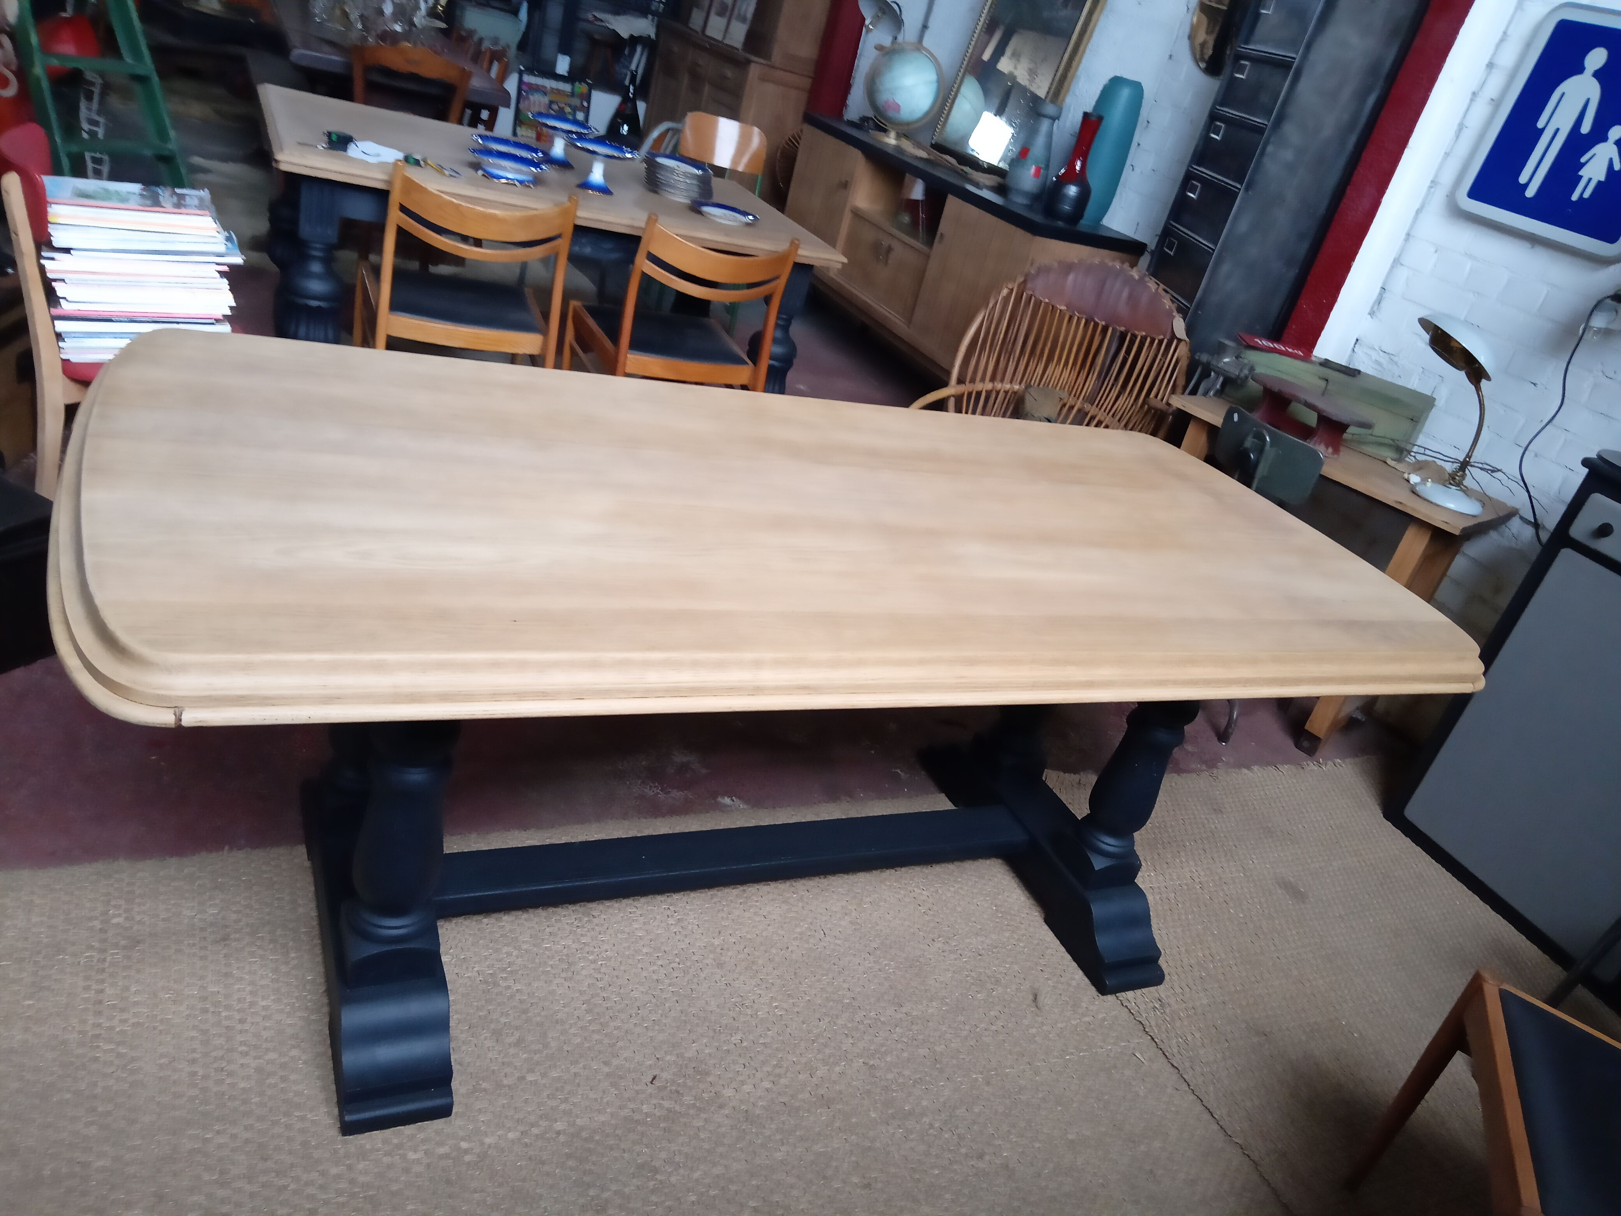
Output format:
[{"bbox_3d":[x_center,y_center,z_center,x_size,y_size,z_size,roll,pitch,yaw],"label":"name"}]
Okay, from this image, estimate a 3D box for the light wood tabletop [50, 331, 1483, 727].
[{"bbox_3d":[0.071,-0.146,1.855,2.069,0.050,0.965,1,30,-28],"label":"light wood tabletop"}]

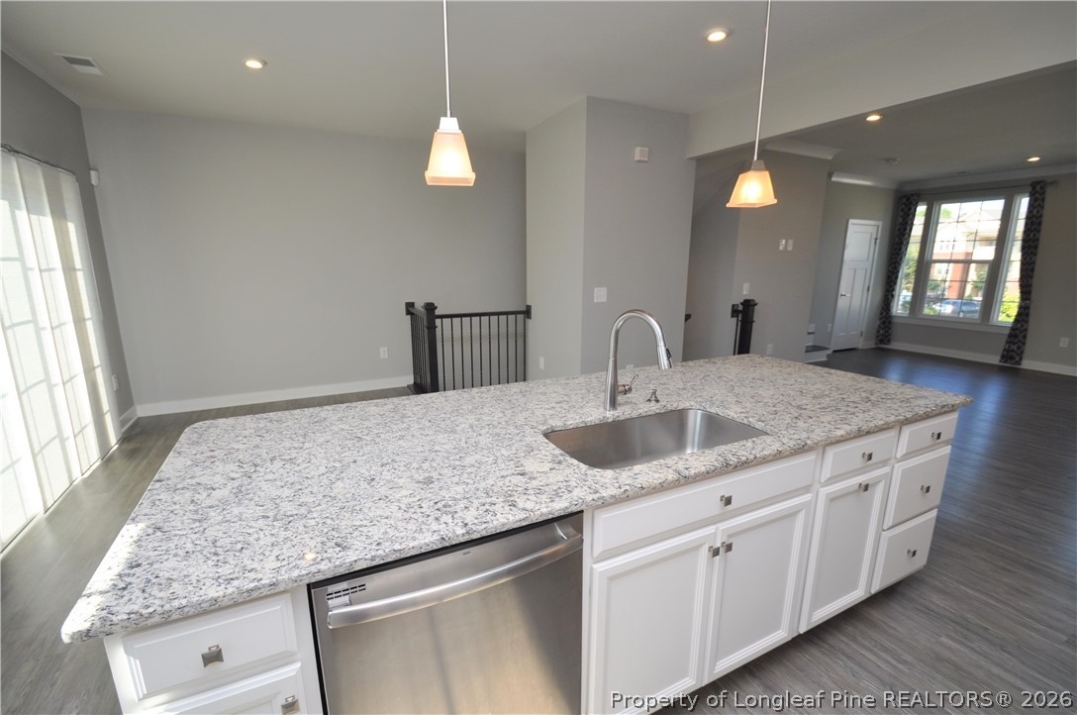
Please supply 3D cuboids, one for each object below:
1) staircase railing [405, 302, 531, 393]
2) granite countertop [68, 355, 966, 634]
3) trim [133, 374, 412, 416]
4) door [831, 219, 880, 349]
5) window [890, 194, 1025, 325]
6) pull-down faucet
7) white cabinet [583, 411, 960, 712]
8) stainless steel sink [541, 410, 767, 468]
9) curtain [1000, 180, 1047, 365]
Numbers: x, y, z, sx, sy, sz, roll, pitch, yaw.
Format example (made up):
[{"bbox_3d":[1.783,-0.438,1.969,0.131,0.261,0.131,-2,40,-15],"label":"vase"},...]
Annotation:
[{"bbox_3d":[-0.802,-0.137,5.121,1.200,1.081,1.000,-6,13,-25],"label":"staircase railing"},{"bbox_3d":[0.284,0.223,1.744,2.820,0.034,1.045,-6,13,-25],"label":"granite countertop"},{"bbox_3d":[-2.726,0.403,4.889,2.600,0.125,0.020,-6,13,-25],"label":"trim"},{"bbox_3d":[5.218,-1.135,7.365,0.830,2.075,0.060,-6,13,-25],"label":"door"},{"bbox_3d":[6.513,-1.467,6.943,0.100,1.950,1.670,-6,13,-25],"label":"window"},{"bbox_3d":[0.368,0.025,1.629,0.120,0.402,0.315,-6,13,-25],"label":"pull-down faucet"},{"bbox_3d":[0.809,0.662,1.869,1.840,0.882,0.620,-6,13,-25],"label":"white cabinet"},{"bbox_3d":[0.417,0.380,1.597,0.735,0.220,0.410,-6,13,-25],"label":"stainless steel sink"},{"bbox_3d":[6.771,-1.130,6.239,0.120,2.505,0.280,-6,13,-25],"label":"curtain"}]

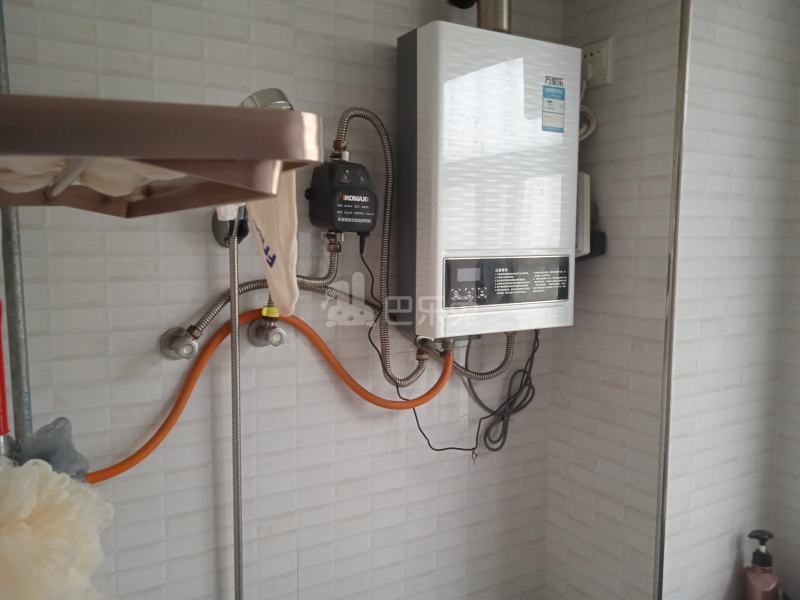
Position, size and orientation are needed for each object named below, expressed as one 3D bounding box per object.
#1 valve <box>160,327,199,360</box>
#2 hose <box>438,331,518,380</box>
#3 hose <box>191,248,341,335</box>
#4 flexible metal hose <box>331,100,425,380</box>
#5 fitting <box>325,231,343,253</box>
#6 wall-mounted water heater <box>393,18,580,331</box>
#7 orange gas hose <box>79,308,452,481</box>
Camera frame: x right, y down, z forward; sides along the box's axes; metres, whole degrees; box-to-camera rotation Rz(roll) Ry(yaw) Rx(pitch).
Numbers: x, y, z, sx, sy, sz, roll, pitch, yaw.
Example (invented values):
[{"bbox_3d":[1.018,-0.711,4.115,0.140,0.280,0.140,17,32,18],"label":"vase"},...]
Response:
[{"bbox_3d":[-0.333,0.071,0.996,0.054,0.054,0.073,-3,6,-30],"label":"valve"},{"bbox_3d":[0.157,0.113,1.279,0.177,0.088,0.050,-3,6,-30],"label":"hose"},{"bbox_3d":[-0.213,-0.018,1.045,0.251,0.130,0.038,-3,6,-31],"label":"hose"},{"bbox_3d":[-0.029,-0.083,1.137,0.186,0.484,0.055,-3,6,-31],"label":"flexible metal hose"},{"bbox_3d":[-0.112,-0.099,1.095,0.028,0.037,0.027,0,5,0],"label":"fitting"},{"bbox_3d":[0.168,-0.208,1.220,0.330,0.528,0.128,-3,6,-31],"label":"wall-mounted water heater"},{"bbox_3d":[-0.183,0.136,1.080,0.636,0.240,0.060,-3,6,-31],"label":"orange gas hose"}]

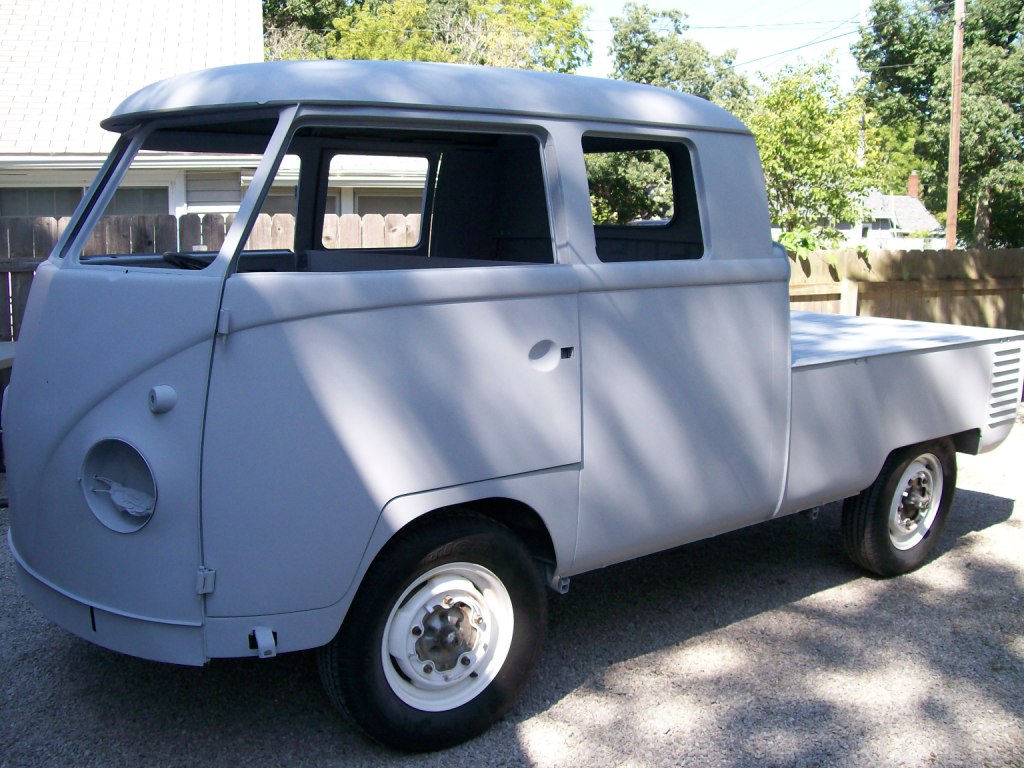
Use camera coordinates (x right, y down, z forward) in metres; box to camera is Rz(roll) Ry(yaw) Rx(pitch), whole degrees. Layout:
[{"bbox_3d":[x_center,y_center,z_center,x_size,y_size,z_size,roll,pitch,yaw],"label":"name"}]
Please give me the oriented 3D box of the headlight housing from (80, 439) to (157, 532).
[{"bbox_3d":[-0.898,0.233,2.518,0.222,0.228,0.090,5,8,35],"label":"headlight housing"}]

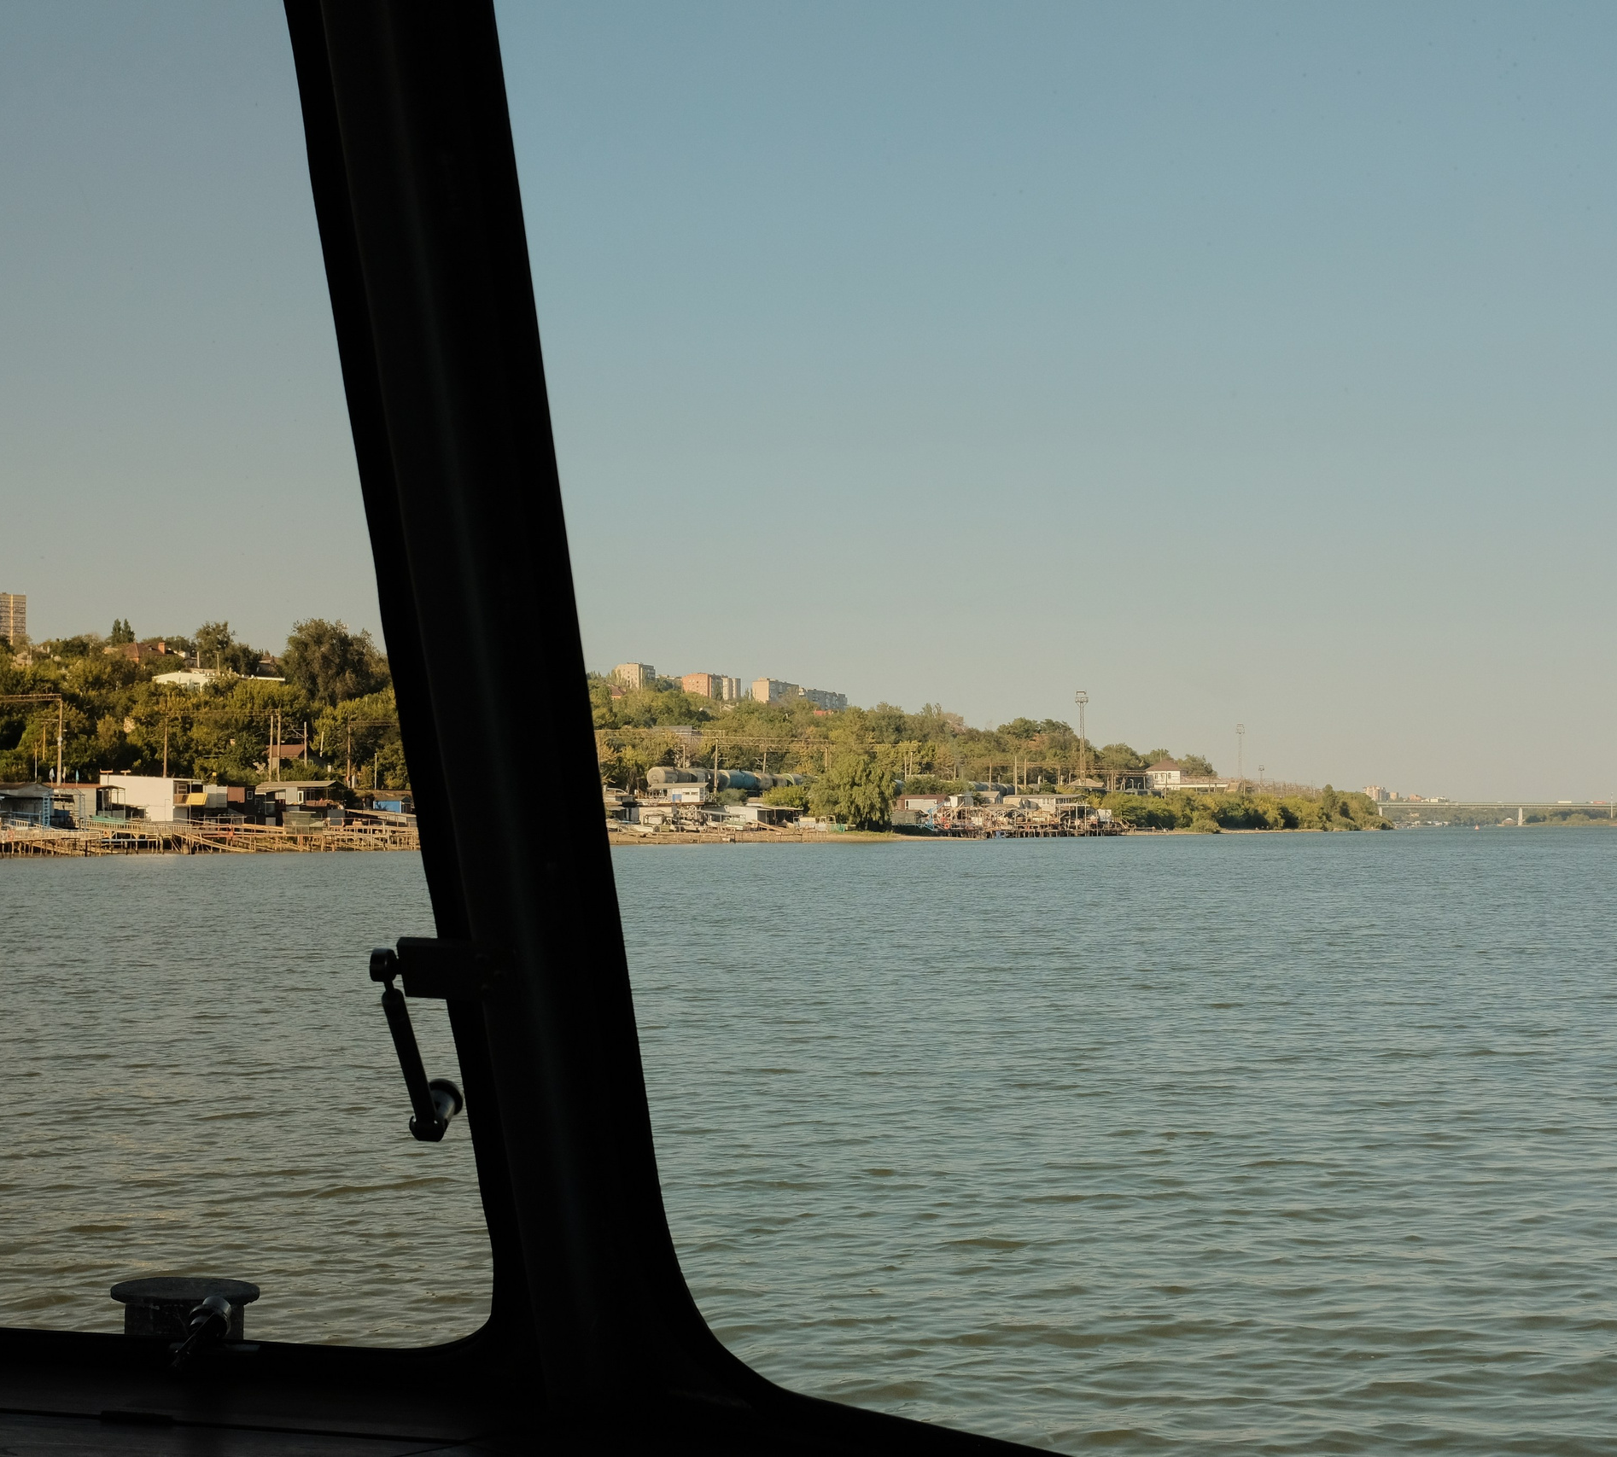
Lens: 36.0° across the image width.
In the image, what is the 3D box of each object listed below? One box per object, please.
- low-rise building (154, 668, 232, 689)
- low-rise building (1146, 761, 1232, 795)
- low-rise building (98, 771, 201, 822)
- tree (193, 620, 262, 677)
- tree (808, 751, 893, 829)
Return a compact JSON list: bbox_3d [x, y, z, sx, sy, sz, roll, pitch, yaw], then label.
[{"bbox_3d":[-91.760,-6.780,369.920,11.000,4.200,8.500,0,-2,-9],"label":"low-rise building"},{"bbox_3d":[114.740,15.020,749.810,24.000,10.000,11.000,0,-2,6],"label":"low-rise building"},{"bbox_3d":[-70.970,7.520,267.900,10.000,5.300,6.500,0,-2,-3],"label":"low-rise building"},{"bbox_3d":[-90.970,-11.600,389.800,10.500,10.500,10.000,0,-2,0],"label":"tree"},{"bbox_3d":[7.800,11.610,454.730,15.000,14.500,14.000,0,-2,0],"label":"tree"}]

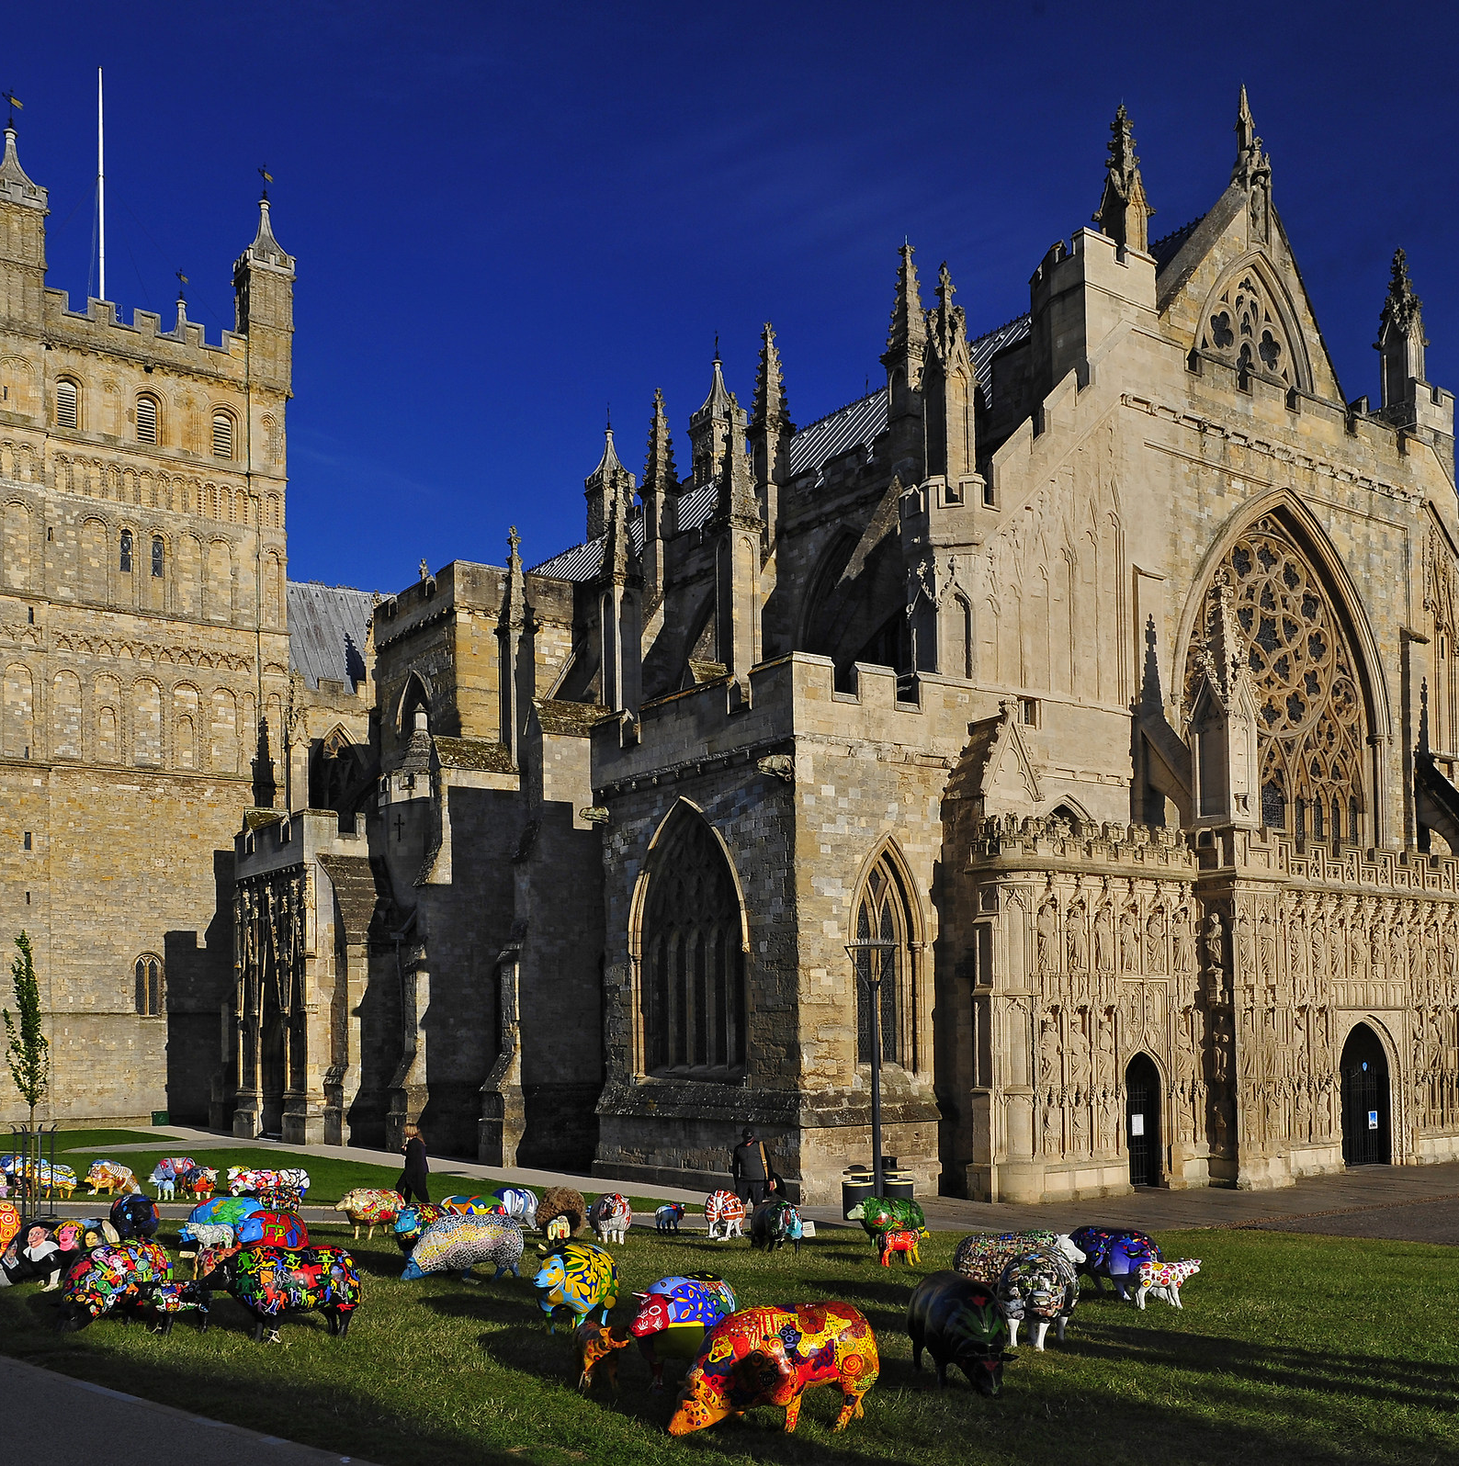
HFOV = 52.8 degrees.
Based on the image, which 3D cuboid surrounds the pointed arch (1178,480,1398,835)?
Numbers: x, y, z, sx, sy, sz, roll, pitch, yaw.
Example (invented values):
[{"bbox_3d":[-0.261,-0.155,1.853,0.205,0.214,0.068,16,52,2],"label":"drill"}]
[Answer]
[{"bbox_3d":[16.277,-1.695,42.500,9.800,10.600,1.100,6,-11,-33],"label":"pointed arch"}]

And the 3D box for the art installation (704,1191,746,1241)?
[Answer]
[{"bbox_3d":[-0.036,6.678,20.300,0.460,0.630,0.920,-4,-8,30],"label":"art installation"}]

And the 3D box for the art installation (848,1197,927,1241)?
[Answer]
[{"bbox_3d":[2.060,6.405,19.300,1.040,0.650,0.460,1,-7,-6],"label":"art installation"}]

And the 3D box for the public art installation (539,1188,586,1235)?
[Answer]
[{"bbox_3d":[-2.480,7.146,21.800,0.580,0.800,1.100,0,-9,-3],"label":"public art installation"}]

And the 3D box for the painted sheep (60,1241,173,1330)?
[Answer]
[{"bbox_3d":[-4.837,4.374,11.600,0.460,0.630,1.020,-5,-9,36],"label":"painted sheep"}]

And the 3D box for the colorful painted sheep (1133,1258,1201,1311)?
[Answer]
[{"bbox_3d":[4.068,5.104,13.600,0.650,0.480,0.230,0,-12,-6],"label":"colorful painted sheep"}]

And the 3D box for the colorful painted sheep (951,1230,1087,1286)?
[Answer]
[{"bbox_3d":[2.495,4.632,12.700,1.150,0.710,0.460,-1,-7,11],"label":"colorful painted sheep"}]

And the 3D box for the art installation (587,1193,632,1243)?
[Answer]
[{"bbox_3d":[-1.818,7.362,22.300,0.550,0.780,1.100,2,-9,-13],"label":"art installation"}]

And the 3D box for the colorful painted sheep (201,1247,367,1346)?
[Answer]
[{"bbox_3d":[-3.714,4.650,12.200,1.250,0.770,0.520,2,-9,-11],"label":"colorful painted sheep"}]

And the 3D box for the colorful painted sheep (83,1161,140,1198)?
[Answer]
[{"bbox_3d":[-11.565,8.353,27.500,1.050,0.690,0.500,4,-13,-23],"label":"colorful painted sheep"}]

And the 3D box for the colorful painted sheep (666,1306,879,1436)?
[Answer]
[{"bbox_3d":[0.253,3.818,8.800,1.250,0.780,0.500,3,-9,-17],"label":"colorful painted sheep"}]

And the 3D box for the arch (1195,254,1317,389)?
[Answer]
[{"bbox_3d":[15.650,-12.297,43.600,5.400,4.200,0.700,6,-11,-33],"label":"arch"}]

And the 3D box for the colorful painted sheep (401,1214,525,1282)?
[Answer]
[{"bbox_3d":[-3.008,5.821,16.600,1.300,0.770,0.530,2,-9,-11],"label":"colorful painted sheep"}]

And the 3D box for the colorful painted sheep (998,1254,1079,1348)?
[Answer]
[{"bbox_3d":[2.436,4.462,11.600,0.500,0.740,1.100,-5,-12,19],"label":"colorful painted sheep"}]

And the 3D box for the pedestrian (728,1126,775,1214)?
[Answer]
[{"bbox_3d":[0.422,7.806,25.700,0.720,1.770,0.420,-1,-12,-3],"label":"pedestrian"}]

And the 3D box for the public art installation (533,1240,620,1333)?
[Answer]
[{"bbox_3d":[-1.326,4.788,12.700,0.500,0.760,1.080,-6,-11,32],"label":"public art installation"}]

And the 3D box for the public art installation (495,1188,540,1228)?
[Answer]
[{"bbox_3d":[-3.184,7.082,21.800,0.980,0.620,0.460,5,-9,-38],"label":"public art installation"}]

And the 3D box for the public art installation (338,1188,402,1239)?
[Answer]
[{"bbox_3d":[-5.465,7.316,22.400,1.080,0.780,0.500,5,-10,-27],"label":"public art installation"}]

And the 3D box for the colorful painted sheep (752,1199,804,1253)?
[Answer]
[{"bbox_3d":[0.714,7.019,21.000,0.480,0.750,1.080,3,-12,-19],"label":"colorful painted sheep"}]

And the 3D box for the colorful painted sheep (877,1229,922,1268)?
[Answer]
[{"bbox_3d":[2.143,6.301,18.000,0.640,0.480,0.220,2,-12,-17],"label":"colorful painted sheep"}]

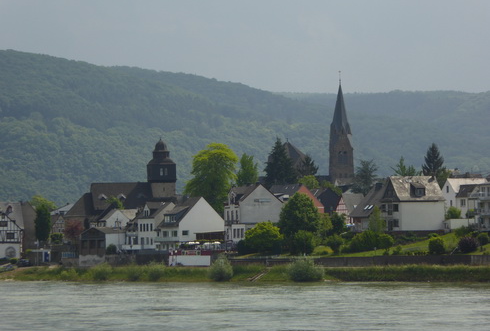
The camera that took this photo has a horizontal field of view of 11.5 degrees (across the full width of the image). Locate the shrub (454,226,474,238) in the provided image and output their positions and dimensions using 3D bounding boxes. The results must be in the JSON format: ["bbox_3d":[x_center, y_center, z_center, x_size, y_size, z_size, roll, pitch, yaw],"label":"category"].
[{"bbox_3d":[37.613,11.567,417.000,3.400,2.200,2.800,0,-2,0],"label":"shrub"}]

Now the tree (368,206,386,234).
[{"bbox_3d":[22.430,9.570,412.000,3.050,5.250,3.000,0,-2,0],"label":"tree"}]

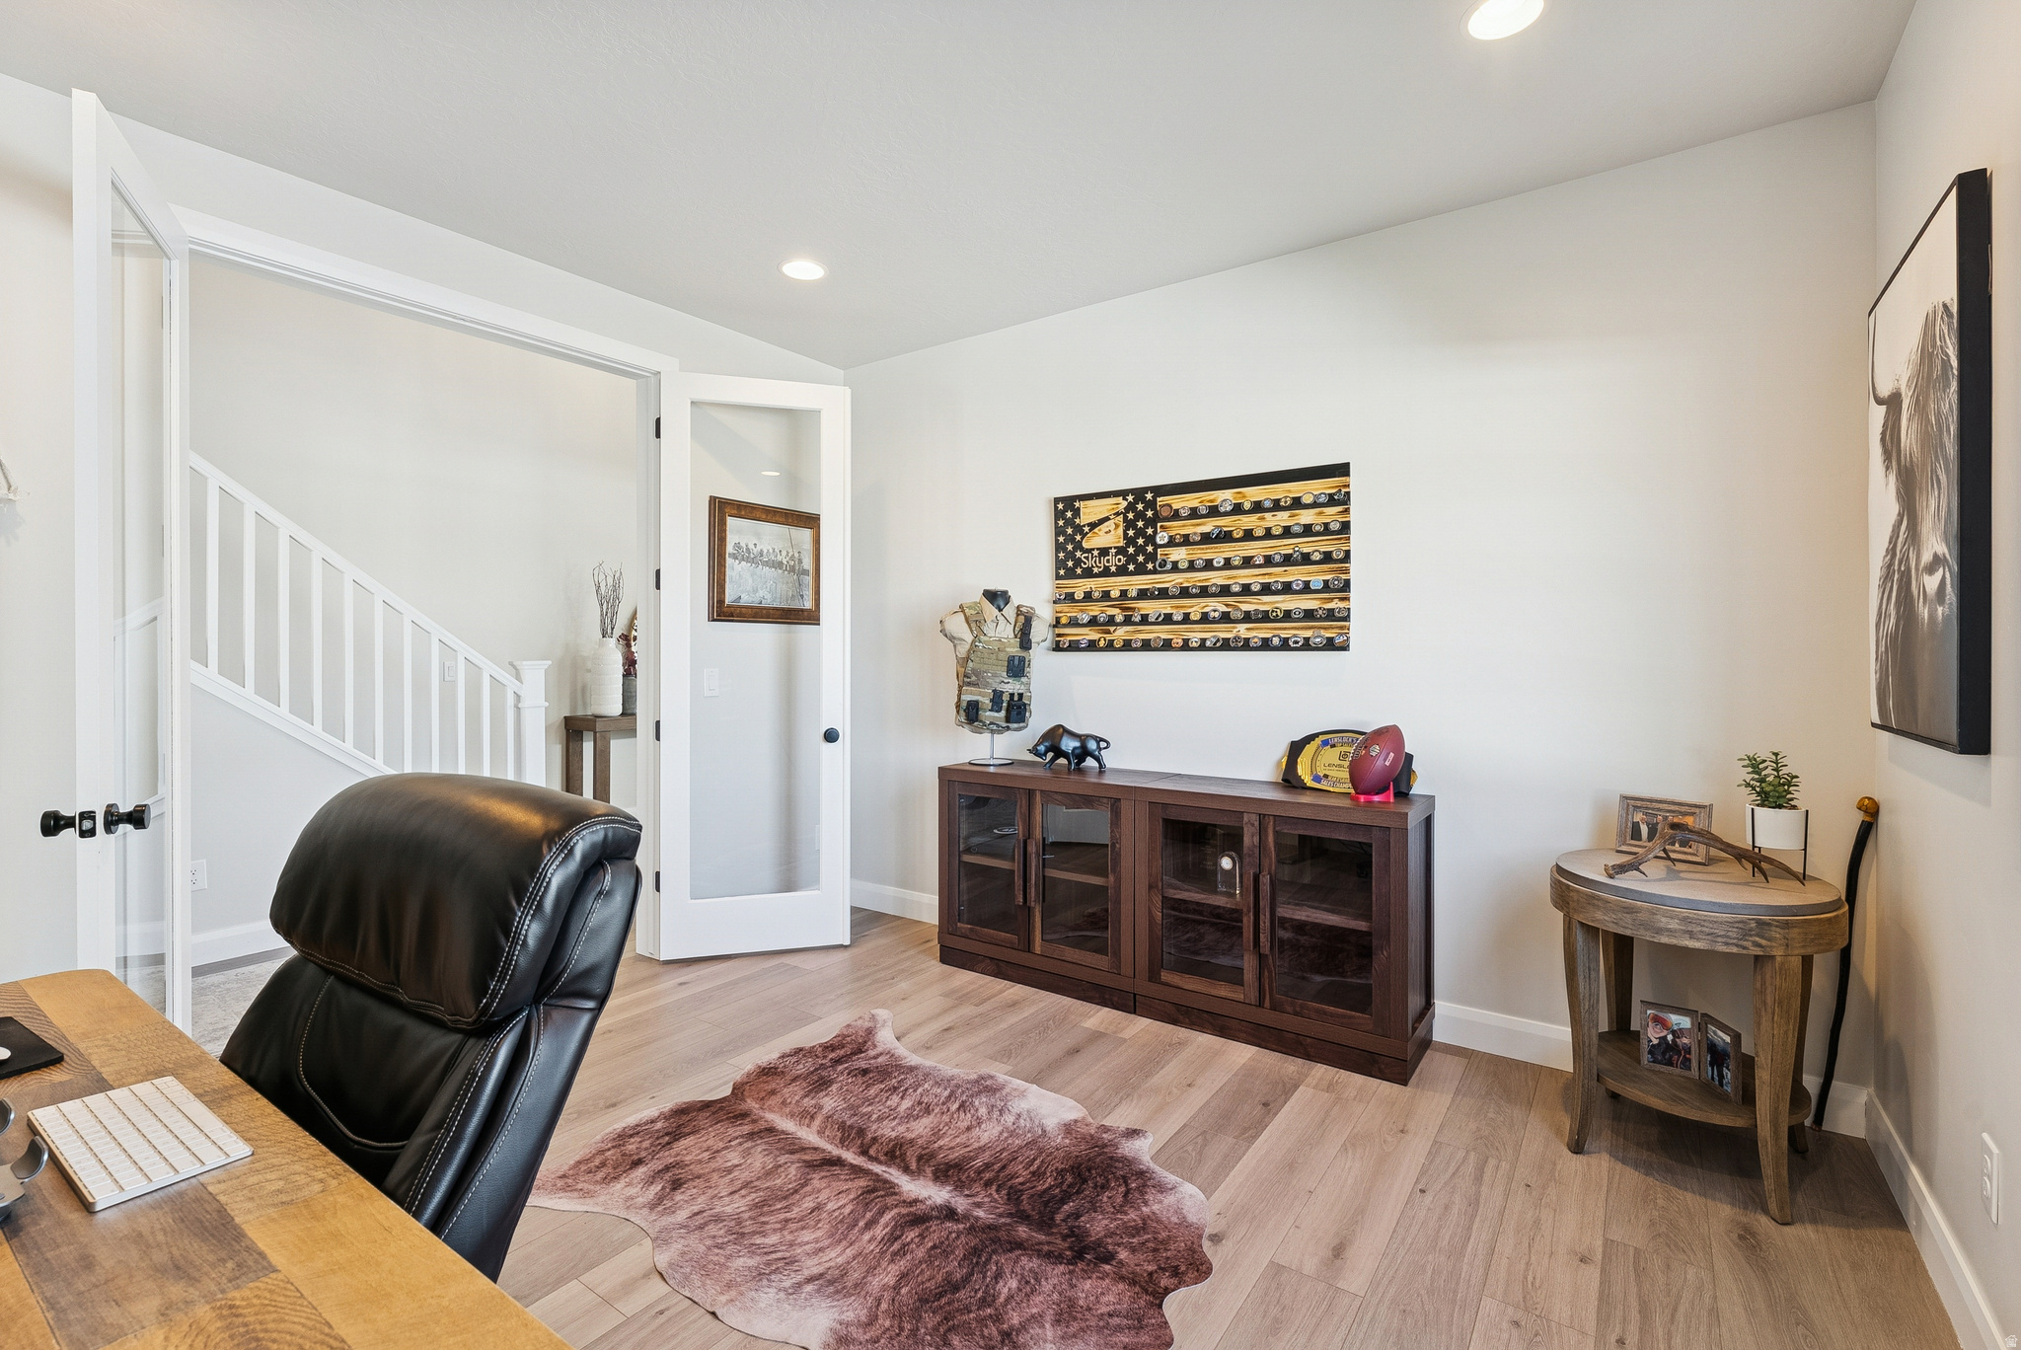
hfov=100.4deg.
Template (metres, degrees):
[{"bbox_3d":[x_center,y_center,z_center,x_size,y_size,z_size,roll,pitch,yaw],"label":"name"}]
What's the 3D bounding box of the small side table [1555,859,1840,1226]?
[{"bbox_3d":[1.764,0.885,2.187,0.595,0.706,0.595,0,1,35],"label":"small side table"}]

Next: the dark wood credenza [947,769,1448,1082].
[{"bbox_3d":[0.552,0.807,3.180,1.810,0.820,0.380,1,1,36],"label":"dark wood credenza"}]

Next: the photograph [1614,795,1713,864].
[{"bbox_3d":[1.872,0.439,2.415,0.030,0.174,0.212,15,-9,-38],"label":"photograph"}]

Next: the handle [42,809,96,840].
[{"bbox_3d":[-2.021,0.320,1.804,0.076,0.062,0.062,0,1,-33],"label":"handle"}]

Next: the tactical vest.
[{"bbox_3d":[-0.067,-0.035,3.669,0.343,0.565,0.272,0,1,-9],"label":"tactical vest"}]

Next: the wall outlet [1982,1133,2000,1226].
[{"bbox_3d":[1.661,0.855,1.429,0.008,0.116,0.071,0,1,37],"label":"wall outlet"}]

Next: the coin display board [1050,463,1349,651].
[{"bbox_3d":[0.685,-0.421,3.296,1.245,0.670,0.040,0,1,35],"label":"coin display board"}]

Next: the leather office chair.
[{"bbox_3d":[-0.837,0.700,0.806,0.665,1.129,0.726,0,1,33],"label":"leather office chair"}]

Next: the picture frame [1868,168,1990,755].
[{"bbox_3d":[1.865,-0.366,1.729,0.045,0.998,0.751,0,1,37],"label":"picture frame"}]

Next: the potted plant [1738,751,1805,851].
[{"bbox_3d":[2.001,0.330,2.218,0.123,0.257,0.123,0,1,36],"label":"potted plant"}]

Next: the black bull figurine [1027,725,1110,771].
[{"bbox_3d":[0.236,0.308,3.447,0.333,0.181,0.111,0,1,28],"label":"black bull figurine"}]

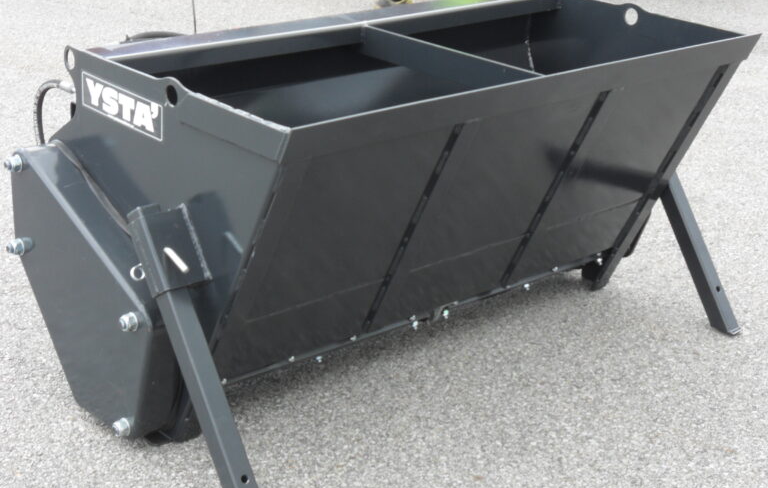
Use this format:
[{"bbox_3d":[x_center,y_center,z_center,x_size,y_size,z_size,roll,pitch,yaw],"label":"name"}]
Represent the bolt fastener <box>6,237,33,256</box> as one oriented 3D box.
[{"bbox_3d":[-0.816,0.007,3.123,0.046,0.036,0.036,-16,28,-40],"label":"bolt fastener"}]

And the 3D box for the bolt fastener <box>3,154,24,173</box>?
[{"bbox_3d":[-0.820,-0.176,3.078,0.030,0.036,0.036,-16,28,-40],"label":"bolt fastener"}]

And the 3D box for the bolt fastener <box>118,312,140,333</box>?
[{"bbox_3d":[-0.523,0.163,2.849,0.029,0.037,0.037,-16,28,-40],"label":"bolt fastener"}]

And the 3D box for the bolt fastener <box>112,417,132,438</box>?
[{"bbox_3d":[-0.562,0.395,2.973,0.028,0.037,0.037,-16,28,-40],"label":"bolt fastener"}]

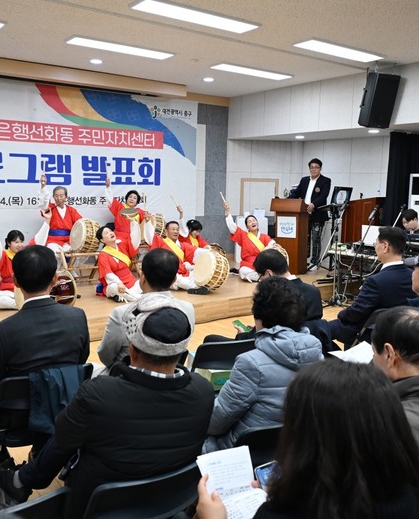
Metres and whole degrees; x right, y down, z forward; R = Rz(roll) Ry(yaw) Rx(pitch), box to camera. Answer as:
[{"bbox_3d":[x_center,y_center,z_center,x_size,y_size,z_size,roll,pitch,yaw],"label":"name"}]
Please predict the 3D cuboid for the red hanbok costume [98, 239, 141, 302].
[{"bbox_3d":[-1.023,0.099,5.999,0.600,0.700,0.580,-4,10,-30],"label":"red hanbok costume"}]

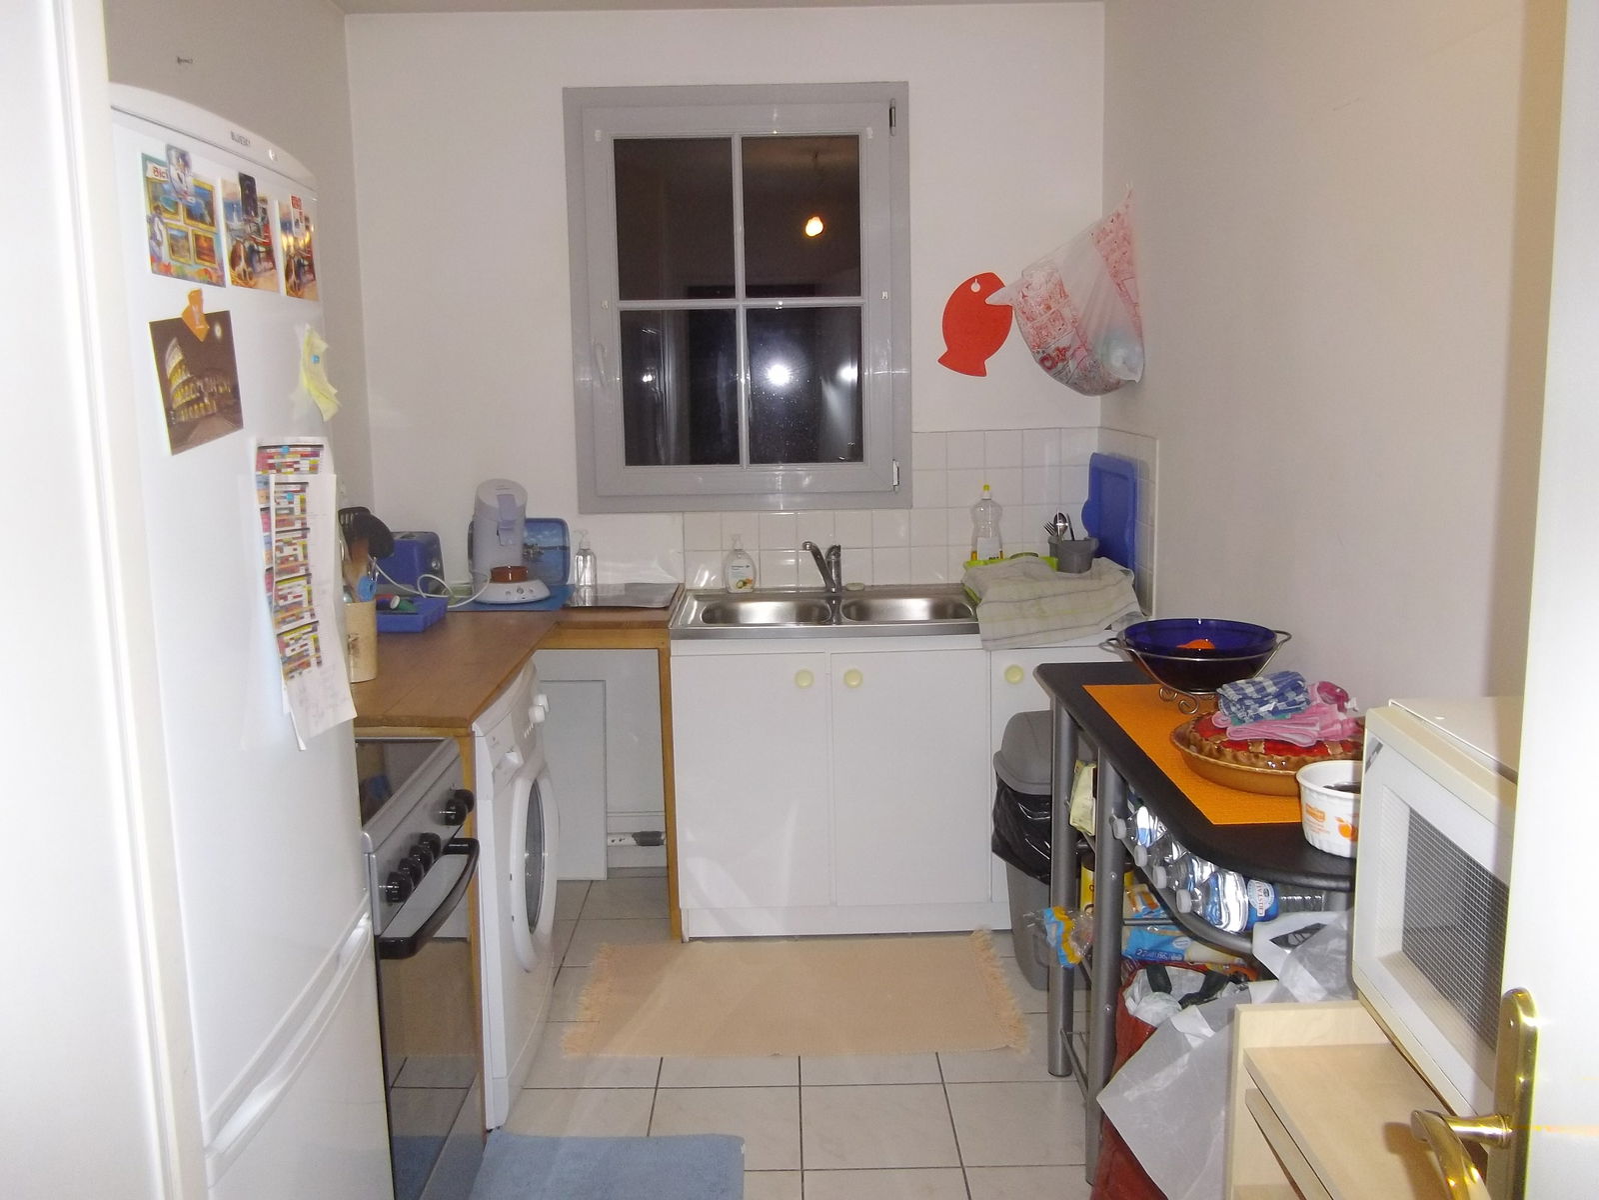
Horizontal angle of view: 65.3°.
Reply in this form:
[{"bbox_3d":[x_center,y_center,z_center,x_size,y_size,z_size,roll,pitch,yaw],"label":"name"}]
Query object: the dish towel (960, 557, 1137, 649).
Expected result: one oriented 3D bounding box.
[{"bbox_3d":[0.663,-0.004,3.315,0.455,0.192,0.404,-1,8,-1],"label":"dish towel"}]

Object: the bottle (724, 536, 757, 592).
[{"bbox_3d":[-0.171,-0.104,3.594,0.090,0.164,0.055,-1,8,-1],"label":"bottle"}]

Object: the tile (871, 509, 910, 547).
[{"bbox_3d":[0.267,-0.208,3.621,0.109,0.109,0.010,-1,8,-1],"label":"tile"}]

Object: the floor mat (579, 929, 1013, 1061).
[{"bbox_3d":[-0.005,0.951,3.054,1.030,0.010,0.605,-1,8,-1],"label":"floor mat"}]

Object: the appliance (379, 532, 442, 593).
[{"bbox_3d":[-1.102,-0.099,3.416,0.210,0.175,0.165,-1,8,-1],"label":"appliance"}]

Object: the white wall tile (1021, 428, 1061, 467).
[{"bbox_3d":[0.699,-0.436,3.595,0.109,0.109,0.010,-1,8,-1],"label":"white wall tile"}]

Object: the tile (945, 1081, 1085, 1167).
[{"bbox_3d":[0.446,1.025,2.443,0.296,0.010,0.296,-1,9,-1],"label":"tile"}]

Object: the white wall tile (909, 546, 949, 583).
[{"bbox_3d":[0.385,-0.103,3.677,0.108,0.108,0.009,-1,8,-1],"label":"white wall tile"}]

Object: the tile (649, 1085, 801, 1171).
[{"bbox_3d":[-0.144,1.037,2.471,0.299,0.010,0.299,-1,8,-1],"label":"tile"}]

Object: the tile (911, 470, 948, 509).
[{"bbox_3d":[0.381,-0.323,3.662,0.108,0.108,0.010,-1,8,-1],"label":"tile"}]

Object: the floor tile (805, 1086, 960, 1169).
[{"bbox_3d":[0.151,1.017,2.410,0.295,0.010,0.295,-1,8,-1],"label":"floor tile"}]

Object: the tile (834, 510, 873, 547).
[{"bbox_3d":[0.162,-0.208,3.687,0.109,0.109,0.008,-1,9,-1],"label":"tile"}]

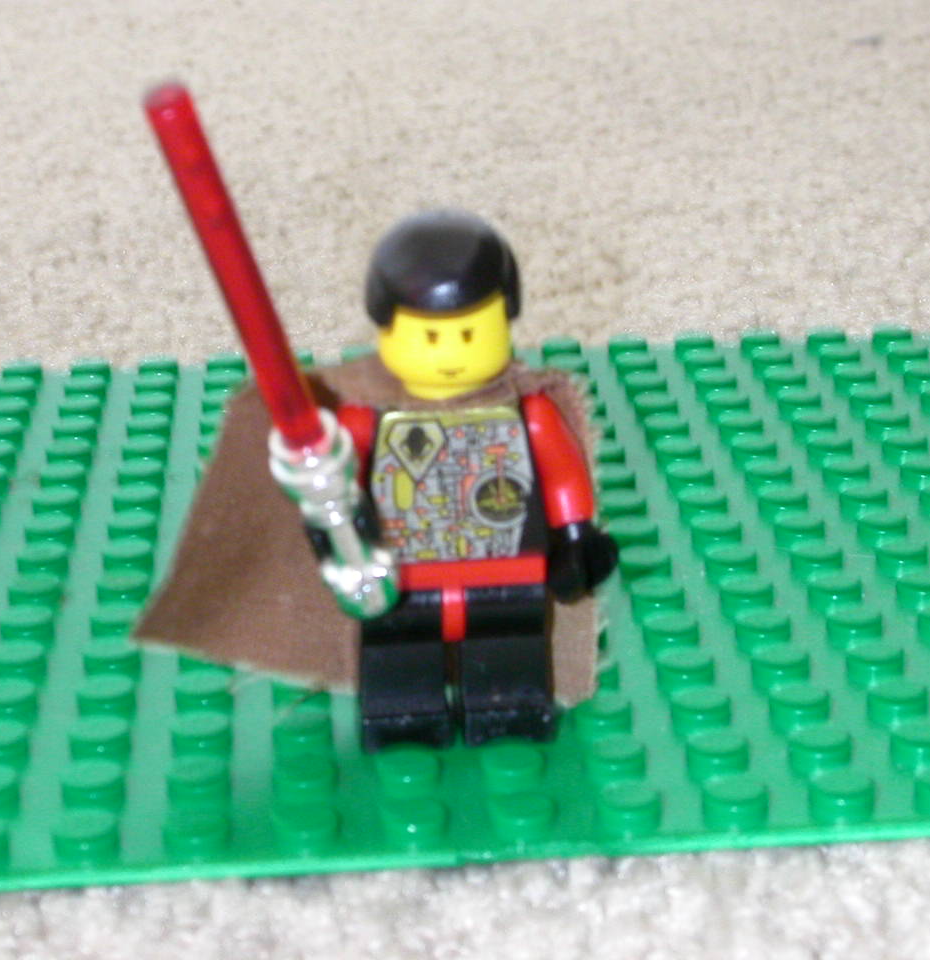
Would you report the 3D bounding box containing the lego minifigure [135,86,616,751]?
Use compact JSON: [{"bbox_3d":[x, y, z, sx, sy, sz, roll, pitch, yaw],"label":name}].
[{"bbox_3d":[-0.008,-0.005,0.191,0.039,0.055,0.024,-3,20,-3],"label":"lego minifigure"}]

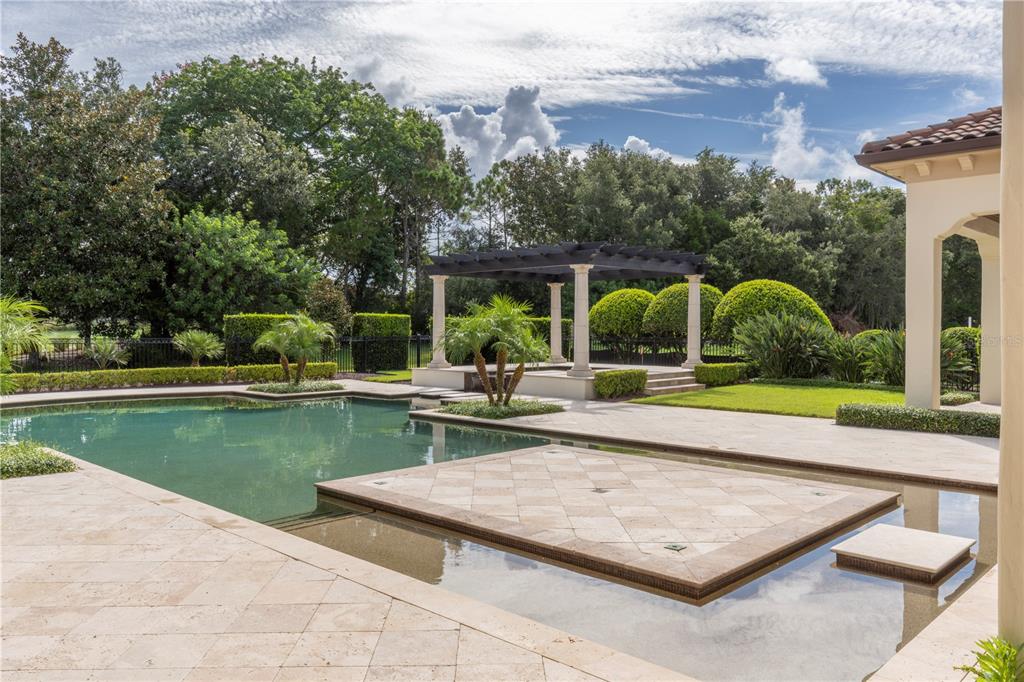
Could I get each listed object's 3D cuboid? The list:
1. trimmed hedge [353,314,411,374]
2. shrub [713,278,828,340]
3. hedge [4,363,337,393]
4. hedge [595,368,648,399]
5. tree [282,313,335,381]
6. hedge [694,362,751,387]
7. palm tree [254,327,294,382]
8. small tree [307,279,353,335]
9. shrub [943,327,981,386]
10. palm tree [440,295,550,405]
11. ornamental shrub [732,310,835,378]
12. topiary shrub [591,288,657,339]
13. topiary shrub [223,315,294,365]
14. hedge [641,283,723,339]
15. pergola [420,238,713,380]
[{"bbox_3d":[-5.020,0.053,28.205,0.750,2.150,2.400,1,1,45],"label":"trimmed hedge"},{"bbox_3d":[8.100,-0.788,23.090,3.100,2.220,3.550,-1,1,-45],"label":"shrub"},{"bbox_3d":[-9.610,1.023,22.268,0.600,0.500,9.650,1,1,44],"label":"hedge"},{"bbox_3d":[2.624,1.046,17.719,0.480,0.580,1.640,1,1,44],"label":"hedge"},{"bbox_3d":[-5.420,0.236,19.706,1.420,1.884,1.380,0,1,0],"label":"tree"},{"bbox_3d":[6.120,0.973,21.819,0.650,0.520,1.900,1,1,45],"label":"hedge"},{"bbox_3d":[-6.380,0.385,19.909,1.350,1.578,1.300,0,1,0],"label":"palm tree"},{"bbox_3d":[-7.979,-1.393,32.484,2.100,2.650,2.100,1,1,44],"label":"small tree"},{"bbox_3d":[12.459,0.433,20.408,1.300,1.630,1.350,1,1,44],"label":"shrub"},{"bbox_3d":[-0.368,0.212,14.704,2.100,2.170,2.130,0,1,0],"label":"palm tree"},{"bbox_3d":[7.720,0.171,21.006,2.300,2.070,2.550,1,1,45],"label":"ornamental shrub"},{"bbox_3d":[4.050,-0.873,27.089,2.400,2.060,2.500,0,1,0],"label":"topiary shrub"},{"bbox_3d":[-8.510,0.159,24.806,0.750,2.050,2.500,1,1,45],"label":"topiary shrub"},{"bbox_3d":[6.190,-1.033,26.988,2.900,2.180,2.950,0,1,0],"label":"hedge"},{"bbox_3d":[1.543,-0.785,20.910,5.600,3.114,5.850,-1,1,-45],"label":"pergola"}]

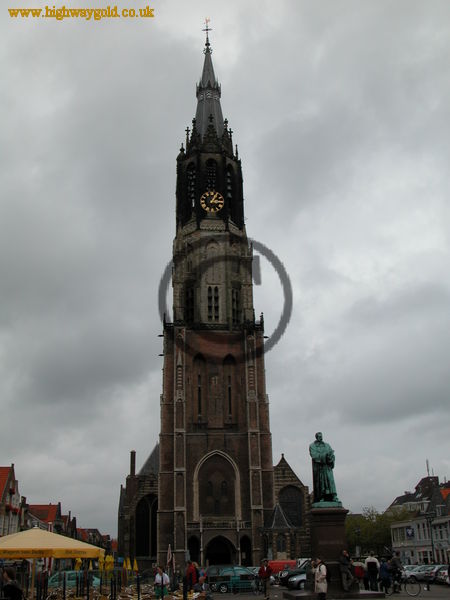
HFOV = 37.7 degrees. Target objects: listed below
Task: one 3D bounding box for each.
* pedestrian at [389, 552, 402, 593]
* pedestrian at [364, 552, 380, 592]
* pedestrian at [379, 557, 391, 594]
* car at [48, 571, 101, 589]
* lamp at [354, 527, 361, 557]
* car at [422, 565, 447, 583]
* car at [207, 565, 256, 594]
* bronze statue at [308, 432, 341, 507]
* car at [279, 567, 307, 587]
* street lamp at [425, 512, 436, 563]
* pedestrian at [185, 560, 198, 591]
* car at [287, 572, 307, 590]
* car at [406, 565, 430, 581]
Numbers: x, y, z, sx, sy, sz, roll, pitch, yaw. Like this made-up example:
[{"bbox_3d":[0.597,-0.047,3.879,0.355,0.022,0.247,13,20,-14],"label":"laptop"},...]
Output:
[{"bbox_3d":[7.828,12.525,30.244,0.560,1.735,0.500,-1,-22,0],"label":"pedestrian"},{"bbox_3d":[7.227,13.322,32.327,0.580,1.770,0.420,0,-22,-3],"label":"pedestrian"},{"bbox_3d":[7.890,13.676,32.599,0.520,1.620,0.400,-9,-23,19],"label":"pedestrian"},{"bbox_3d":[-10.457,19.714,46.255,3.800,1.380,1.650,-3,-22,5],"label":"car"},{"bbox_3d":[13.421,25.552,66.850,0.500,4.600,0.500,-1,-22,0],"label":"lamp"},{"bbox_3d":[16.899,22.049,52.951,1.700,1.450,4.100,17,-28,-38],"label":"car"},{"bbox_3d":[0.709,16.315,38.573,3.900,1.480,1.680,-11,-24,23],"label":"car"},{"bbox_3d":[4.862,8.056,31.400,1.380,3.461,1.250,1,-22,-7],"label":"bronze statue"},{"bbox_3d":[5.612,19.056,45.772,4.100,1.470,1.700,12,-25,-29],"label":"car"},{"bbox_3d":[18.792,22.367,59.800,0.500,5.849,0.900,-1,-22,0],"label":"street lamp"},{"bbox_3d":[-1.471,12.348,28.823,0.420,1.750,0.500,-9,-23,19],"label":"pedestrian"},{"bbox_3d":[5.631,16.573,39.633,4.000,1.440,1.700,-4,-22,7],"label":"car"},{"bbox_3d":[16.033,22.625,54.344,1.700,1.450,4.100,17,-28,-38],"label":"car"}]

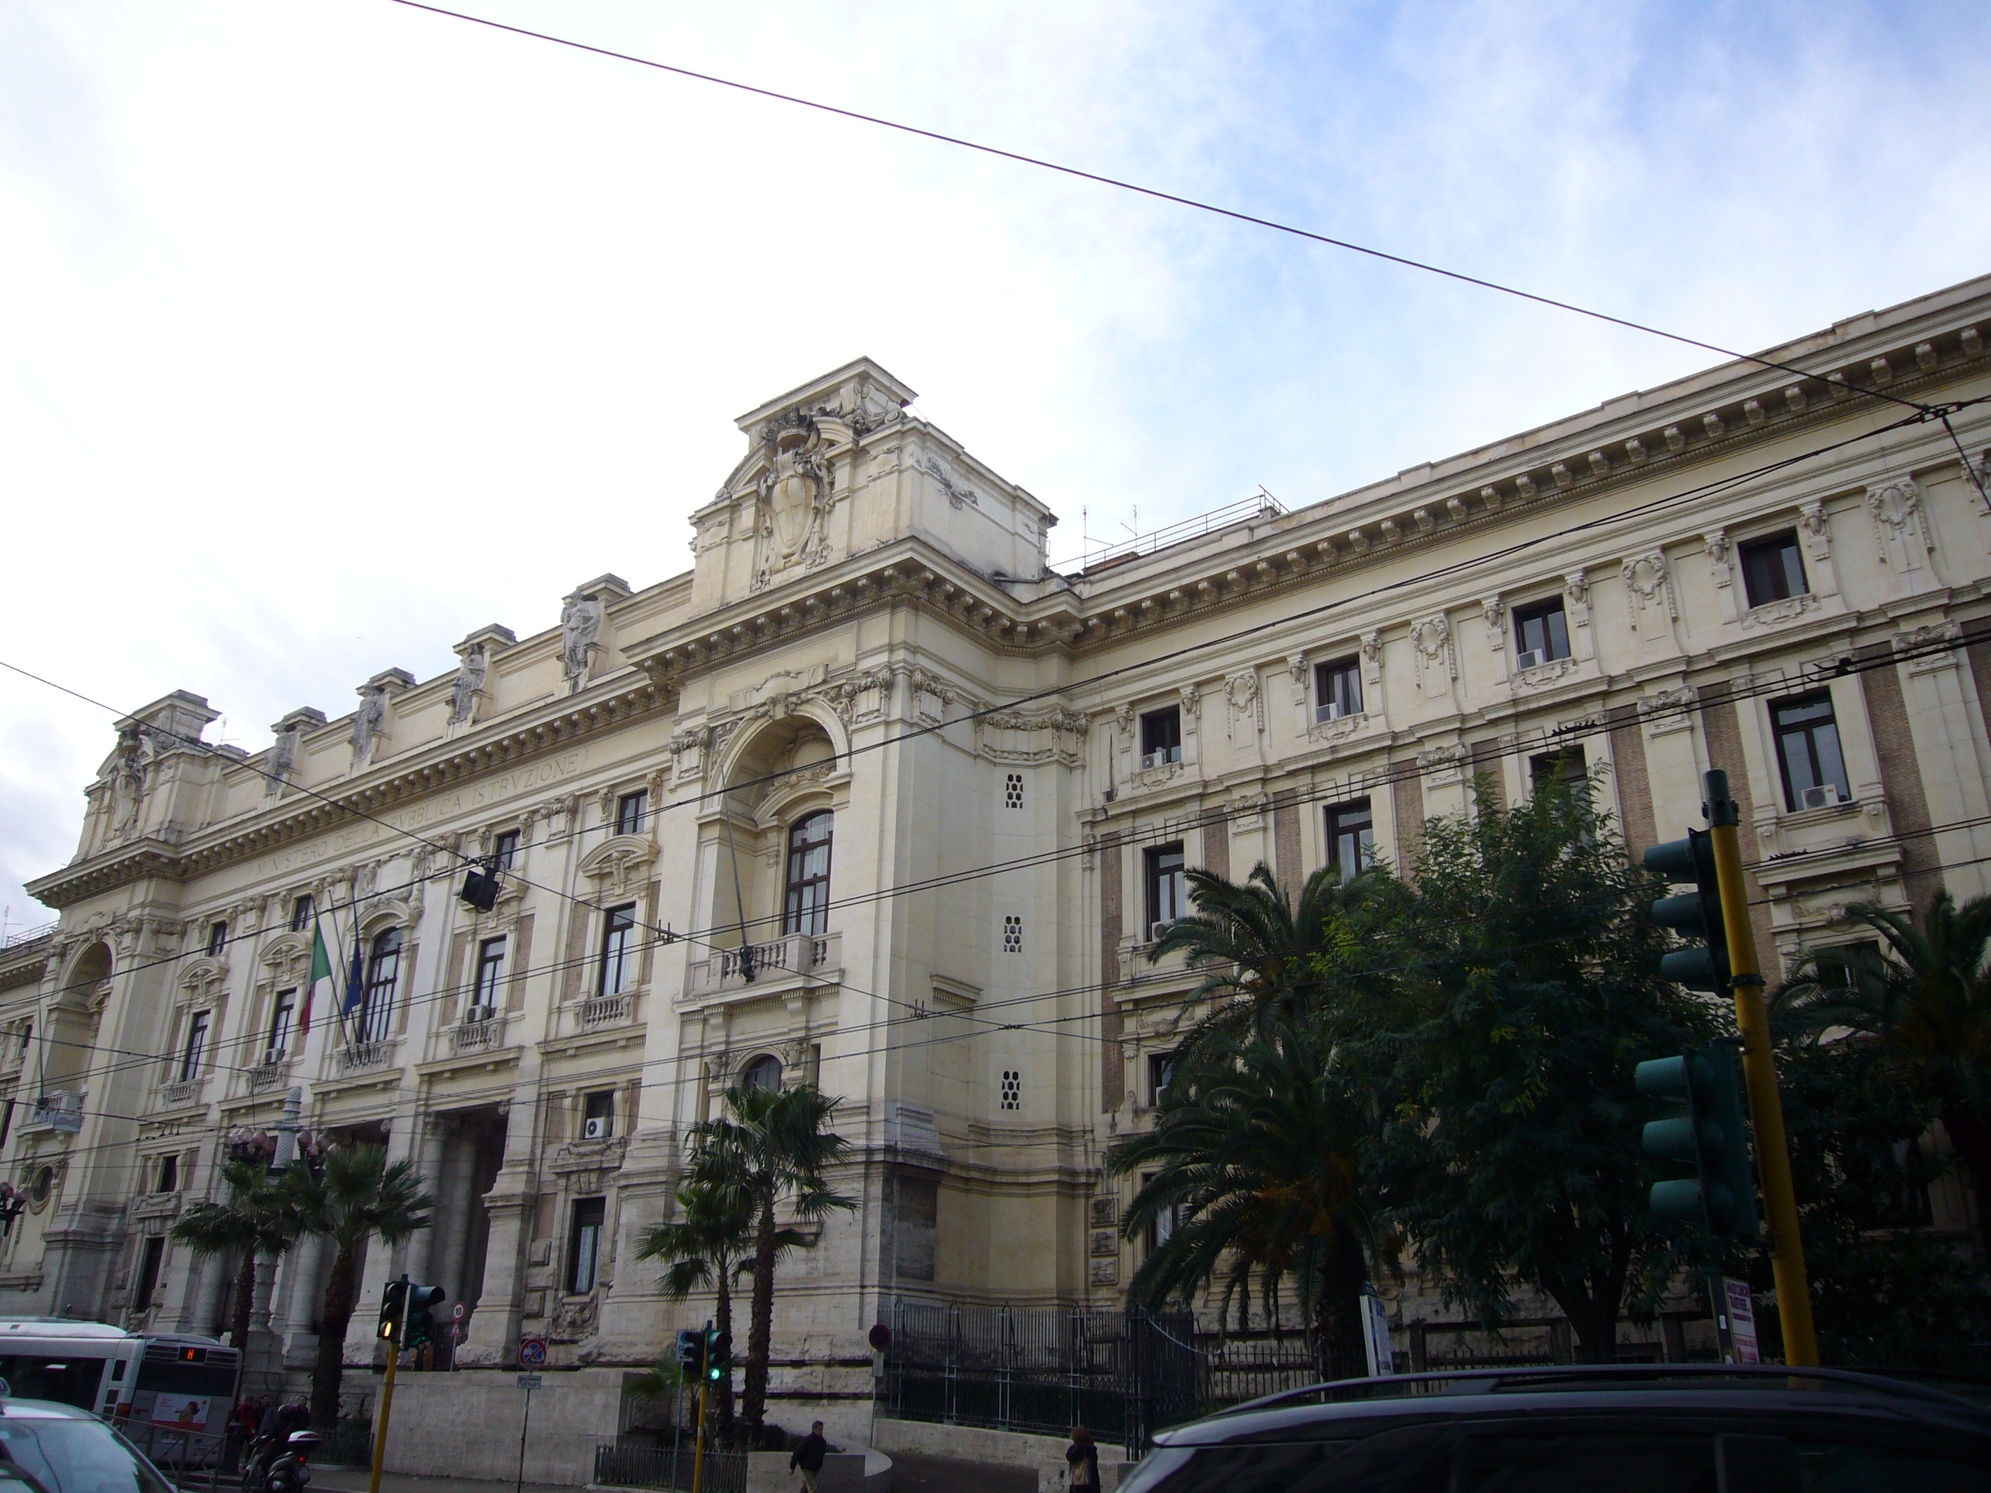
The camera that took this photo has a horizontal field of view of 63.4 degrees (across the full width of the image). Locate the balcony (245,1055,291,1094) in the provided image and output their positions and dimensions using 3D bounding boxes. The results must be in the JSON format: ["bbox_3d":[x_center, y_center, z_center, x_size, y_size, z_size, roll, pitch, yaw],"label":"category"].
[{"bbox_3d":[-30.912,14.027,68.227,3.000,1.050,0.550,-16,-28,35],"label":"balcony"}]

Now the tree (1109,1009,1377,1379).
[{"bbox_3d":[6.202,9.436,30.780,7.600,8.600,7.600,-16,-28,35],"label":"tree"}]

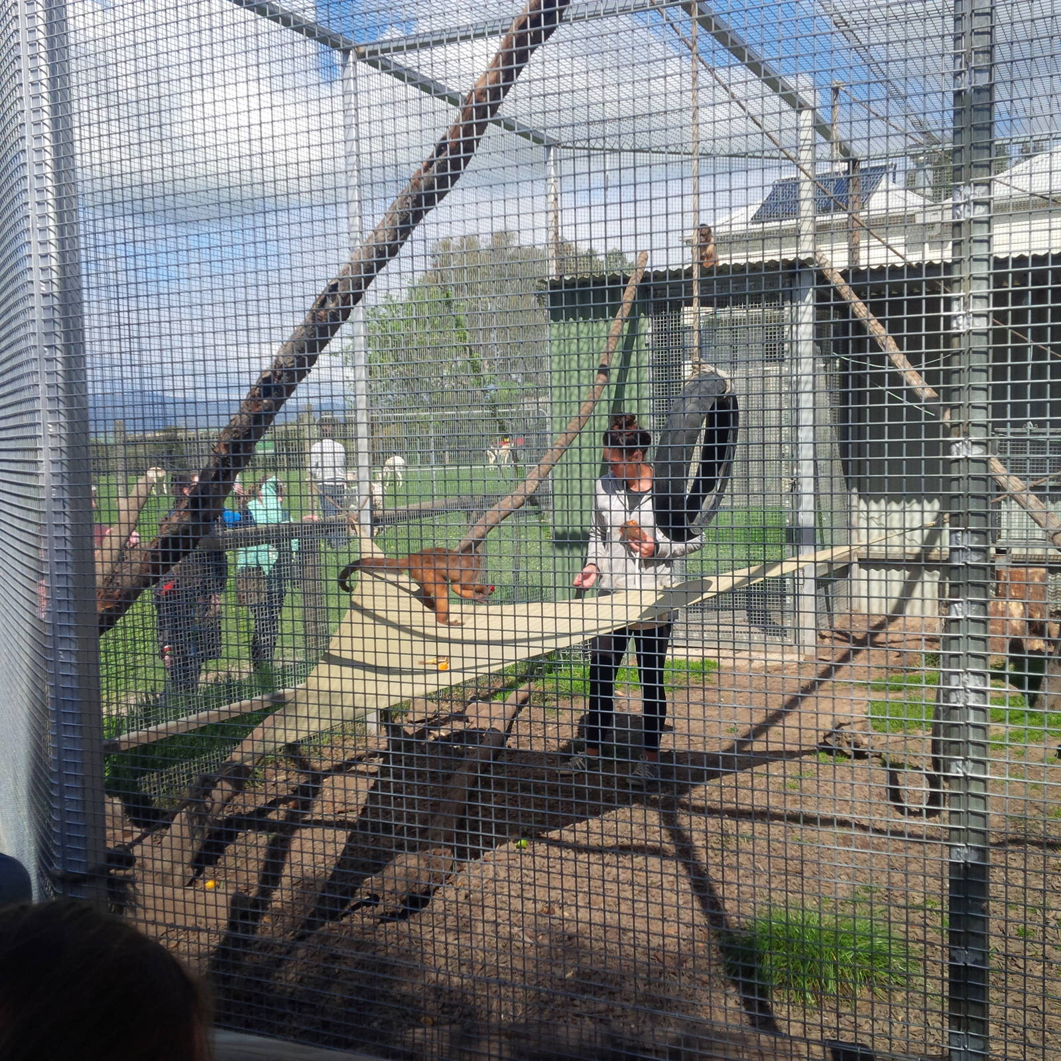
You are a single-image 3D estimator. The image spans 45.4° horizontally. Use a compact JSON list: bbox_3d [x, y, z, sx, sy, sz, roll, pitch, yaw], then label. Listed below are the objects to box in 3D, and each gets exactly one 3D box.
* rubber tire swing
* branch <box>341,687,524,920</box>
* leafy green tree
[{"bbox_3d":[0.605,-0.265,4.622,0.160,0.610,0.610,15,10,21],"label":"rubber tire swing"},{"bbox_3d":[-0.243,1.010,5.816,0.320,0.220,3.294,-1,5,8],"label":"branch"},{"bbox_3d":[-1.821,-9.317,64.000,13.200,11.400,11.000,-1,5,-2],"label":"leafy green tree"}]

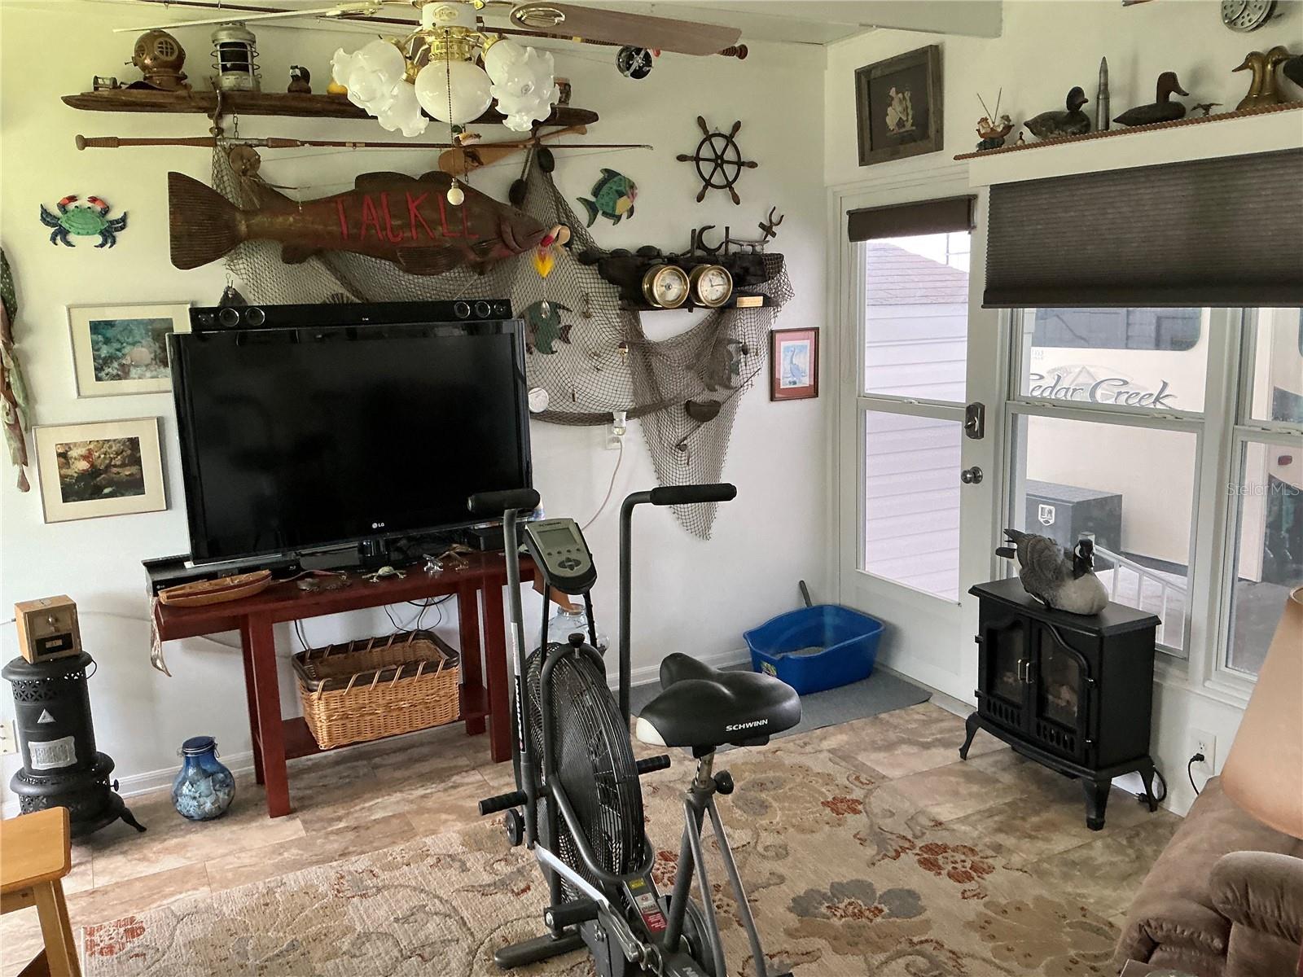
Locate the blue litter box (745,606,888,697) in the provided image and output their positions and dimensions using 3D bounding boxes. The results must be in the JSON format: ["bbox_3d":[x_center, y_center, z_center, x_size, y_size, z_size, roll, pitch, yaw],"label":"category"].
[{"bbox_3d":[0.663,0.683,4.443,0.502,0.237,0.386,-7,12,-28],"label":"blue litter box"}]

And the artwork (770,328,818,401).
[{"bbox_3d":[0.628,-0.544,4.596,0.254,0.311,0.020,-7,12,-28],"label":"artwork"}]

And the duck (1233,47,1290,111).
[{"bbox_3d":[1.567,-1.046,2.708,0.070,0.148,0.154,-7,12,-27],"label":"duck"}]

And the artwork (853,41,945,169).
[{"bbox_3d":[0.951,-1.465,4.080,0.036,0.377,0.435,-7,12,-28],"label":"artwork"}]

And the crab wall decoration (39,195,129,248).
[{"bbox_3d":[-1.732,-0.816,3.225,0.243,0.164,0.035,-7,12,-27],"label":"crab wall decoration"}]

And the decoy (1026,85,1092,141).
[{"bbox_3d":[1.262,-1.151,3.272,0.095,0.161,0.251,-7,12,-27],"label":"decoy"}]

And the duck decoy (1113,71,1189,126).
[{"bbox_3d":[1.417,-1.095,2.986,0.090,0.149,0.238,-7,12,-27],"label":"duck decoy"}]

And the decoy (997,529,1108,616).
[{"bbox_3d":[1.264,0.239,3.333,0.200,0.208,0.460,-5,11,-16],"label":"decoy"}]

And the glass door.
[{"bbox_3d":[1.039,-0.187,4.209,0.050,1.965,0.887,-7,12,-27],"label":"glass door"}]

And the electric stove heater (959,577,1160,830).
[{"bbox_3d":[1.307,0.659,3.421,0.276,0.636,0.566,-7,12,-27],"label":"electric stove heater"}]

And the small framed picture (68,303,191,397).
[{"bbox_3d":[-1.645,-0.443,3.360,0.353,0.287,0.020,-7,12,-28],"label":"small framed picture"}]

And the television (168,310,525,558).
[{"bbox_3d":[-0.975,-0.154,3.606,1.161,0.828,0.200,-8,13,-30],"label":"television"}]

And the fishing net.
[{"bbox_3d":[-0.382,-0.452,3.969,2.239,1.542,0.140,-7,12,-27],"label":"fishing net"}]

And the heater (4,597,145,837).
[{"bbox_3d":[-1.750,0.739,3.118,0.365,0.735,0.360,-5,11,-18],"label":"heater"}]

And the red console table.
[{"bbox_3d":[-0.943,0.630,3.623,1.307,0.723,0.362,-7,12,-28],"label":"red console table"}]

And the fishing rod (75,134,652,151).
[{"bbox_3d":[-0.848,-1.154,3.557,1.939,0.042,0.040,-9,13,-27],"label":"fishing rod"}]

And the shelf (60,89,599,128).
[{"bbox_3d":[-0.962,-1.258,3.498,1.755,0.065,0.190,-8,12,-28],"label":"shelf"}]

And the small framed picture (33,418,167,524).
[{"bbox_3d":[-1.752,-0.060,3.365,0.349,0.306,0.020,-7,12,-28],"label":"small framed picture"}]

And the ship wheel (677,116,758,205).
[{"bbox_3d":[0.282,-1.311,4.210,0.384,0.344,0.045,-7,12,-27],"label":"ship wheel"}]

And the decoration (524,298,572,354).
[{"bbox_3d":[-0.396,-0.608,3.986,0.226,0.208,0.025,-7,12,-27],"label":"decoration"}]

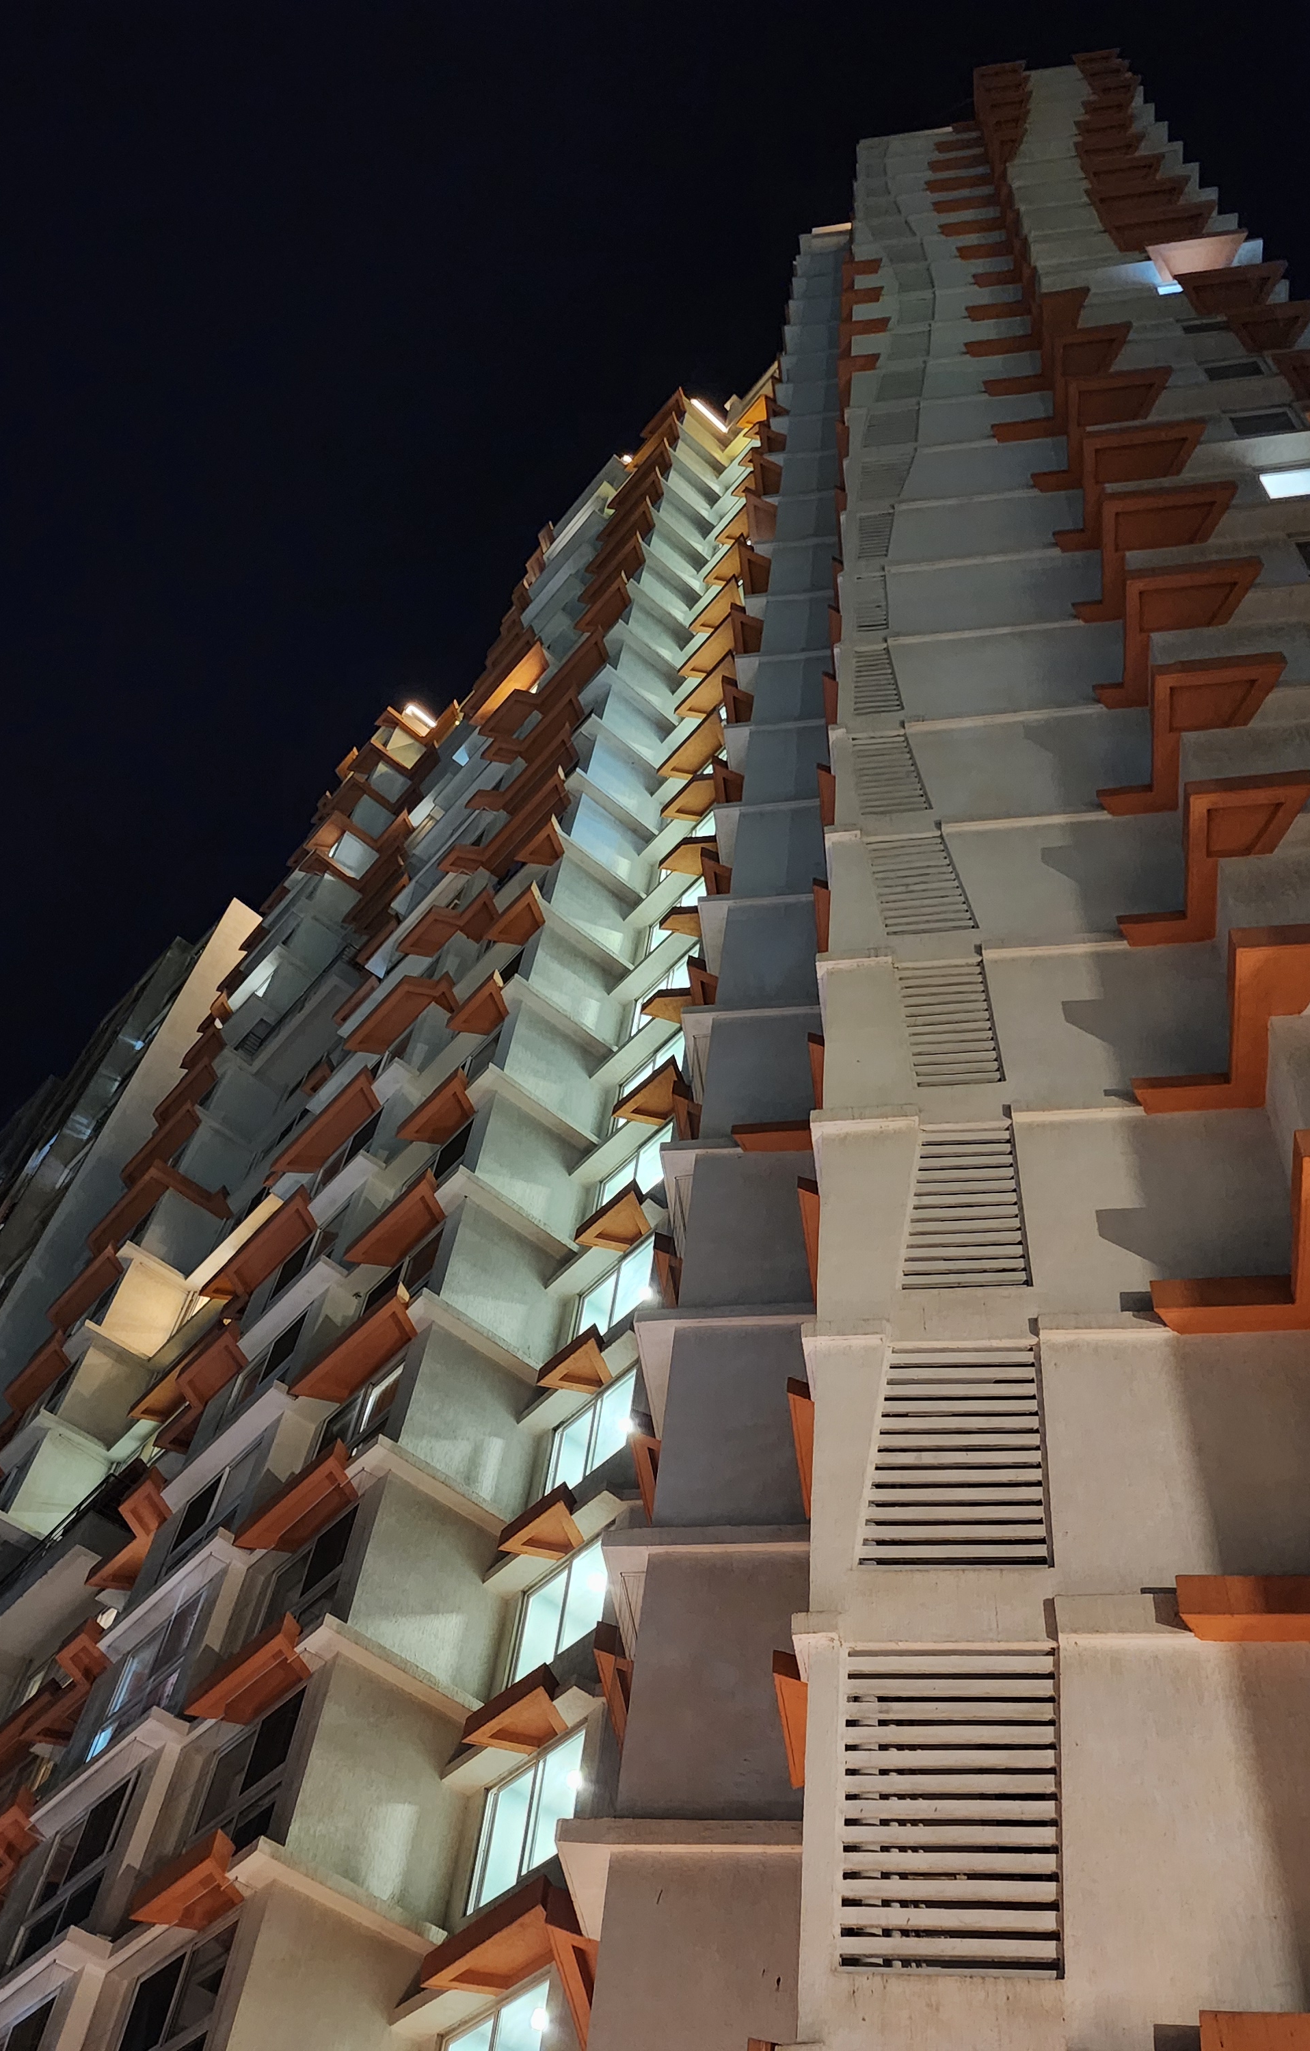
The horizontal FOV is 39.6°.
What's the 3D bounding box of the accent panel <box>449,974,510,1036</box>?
[{"bbox_3d":[-3.337,-0.317,36.275,0.700,0.330,1.570,37,-59,-18],"label":"accent panel"}]

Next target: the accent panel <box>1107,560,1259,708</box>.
[{"bbox_3d":[6.966,-5.205,24.263,2.130,0.310,1.840,-3,-56,9],"label":"accent panel"}]

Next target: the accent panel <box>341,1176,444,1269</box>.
[{"bbox_3d":[-4.335,3.472,31.498,0.687,0.330,2.539,37,-59,-18],"label":"accent panel"}]

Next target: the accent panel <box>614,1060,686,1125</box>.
[{"bbox_3d":[0.091,1.328,33.239,0.770,0.360,1.620,37,-59,-18],"label":"accent panel"}]

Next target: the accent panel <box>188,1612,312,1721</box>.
[{"bbox_3d":[-5.284,8.716,24.243,0.725,0.330,2.403,37,-59,-18],"label":"accent panel"}]

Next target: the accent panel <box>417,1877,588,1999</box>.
[{"bbox_3d":[-1.597,10.139,19.984,0.735,0.306,2.361,37,-59,-17],"label":"accent panel"}]

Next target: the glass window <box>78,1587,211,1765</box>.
[{"bbox_3d":[-7.885,10.172,28.075,0.120,2.070,2.650,36,-59,-18],"label":"glass window"}]

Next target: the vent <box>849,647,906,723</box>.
[{"bbox_3d":[3.308,-5.033,26.727,0.699,2.370,0.120,-3,-56,9],"label":"vent"}]

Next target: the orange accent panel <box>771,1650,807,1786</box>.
[{"bbox_3d":[1.318,5.272,13.817,0.640,0.250,1.400,-3,-56,9],"label":"orange accent panel"}]

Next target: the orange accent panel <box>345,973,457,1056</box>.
[{"bbox_3d":[-5.410,-0.166,39.987,1.284,0.285,3.183,37,-59,-17],"label":"orange accent panel"}]

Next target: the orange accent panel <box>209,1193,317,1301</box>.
[{"bbox_3d":[-7.552,4.293,36.117,0.747,0.330,3.307,37,-59,-18],"label":"orange accent panel"}]

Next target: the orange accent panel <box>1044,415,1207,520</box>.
[{"bbox_3d":[7.596,-8.618,29.179,2.390,0.330,1.760,-3,-56,9],"label":"orange accent panel"}]

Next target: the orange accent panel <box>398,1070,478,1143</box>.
[{"bbox_3d":[-3.882,1.588,33.994,0.710,0.330,2.090,37,-59,-18],"label":"orange accent panel"}]

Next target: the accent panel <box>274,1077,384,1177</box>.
[{"bbox_3d":[-6.679,2.131,38.057,0.804,0.285,3.585,37,-59,-17],"label":"accent panel"}]

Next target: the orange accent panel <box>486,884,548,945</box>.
[{"bbox_3d":[-2.775,-2.236,38.606,0.680,0.330,1.570,36,-59,-18],"label":"orange accent panel"}]

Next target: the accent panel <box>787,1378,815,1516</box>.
[{"bbox_3d":[1.490,3.786,16.242,0.423,0.195,1.629,-3,-56,9],"label":"accent panel"}]

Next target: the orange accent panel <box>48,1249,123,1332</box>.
[{"bbox_3d":[-15.403,7.071,49.616,0.690,0.350,3.621,37,-59,-18],"label":"orange accent panel"}]

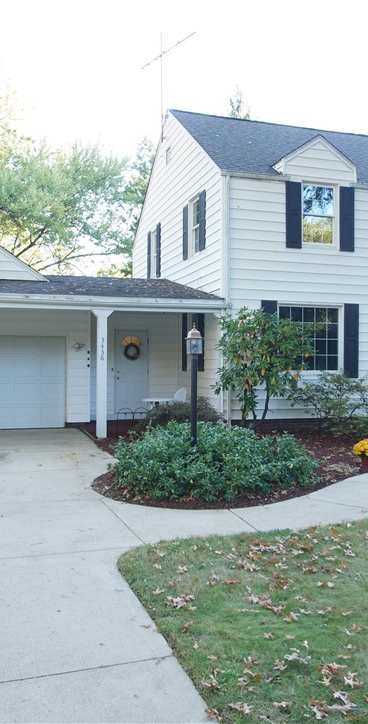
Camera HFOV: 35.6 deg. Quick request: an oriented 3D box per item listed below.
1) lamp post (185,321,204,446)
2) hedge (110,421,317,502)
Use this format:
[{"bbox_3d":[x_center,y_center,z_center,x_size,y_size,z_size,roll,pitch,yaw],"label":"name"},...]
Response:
[{"bbox_3d":[0.140,0.470,7.750,0.240,1.980,0.240,0,0,-17],"label":"lamp post"},{"bbox_3d":[0.360,1.160,7.150,2.400,0.650,2.000,0,0,-17],"label":"hedge"}]

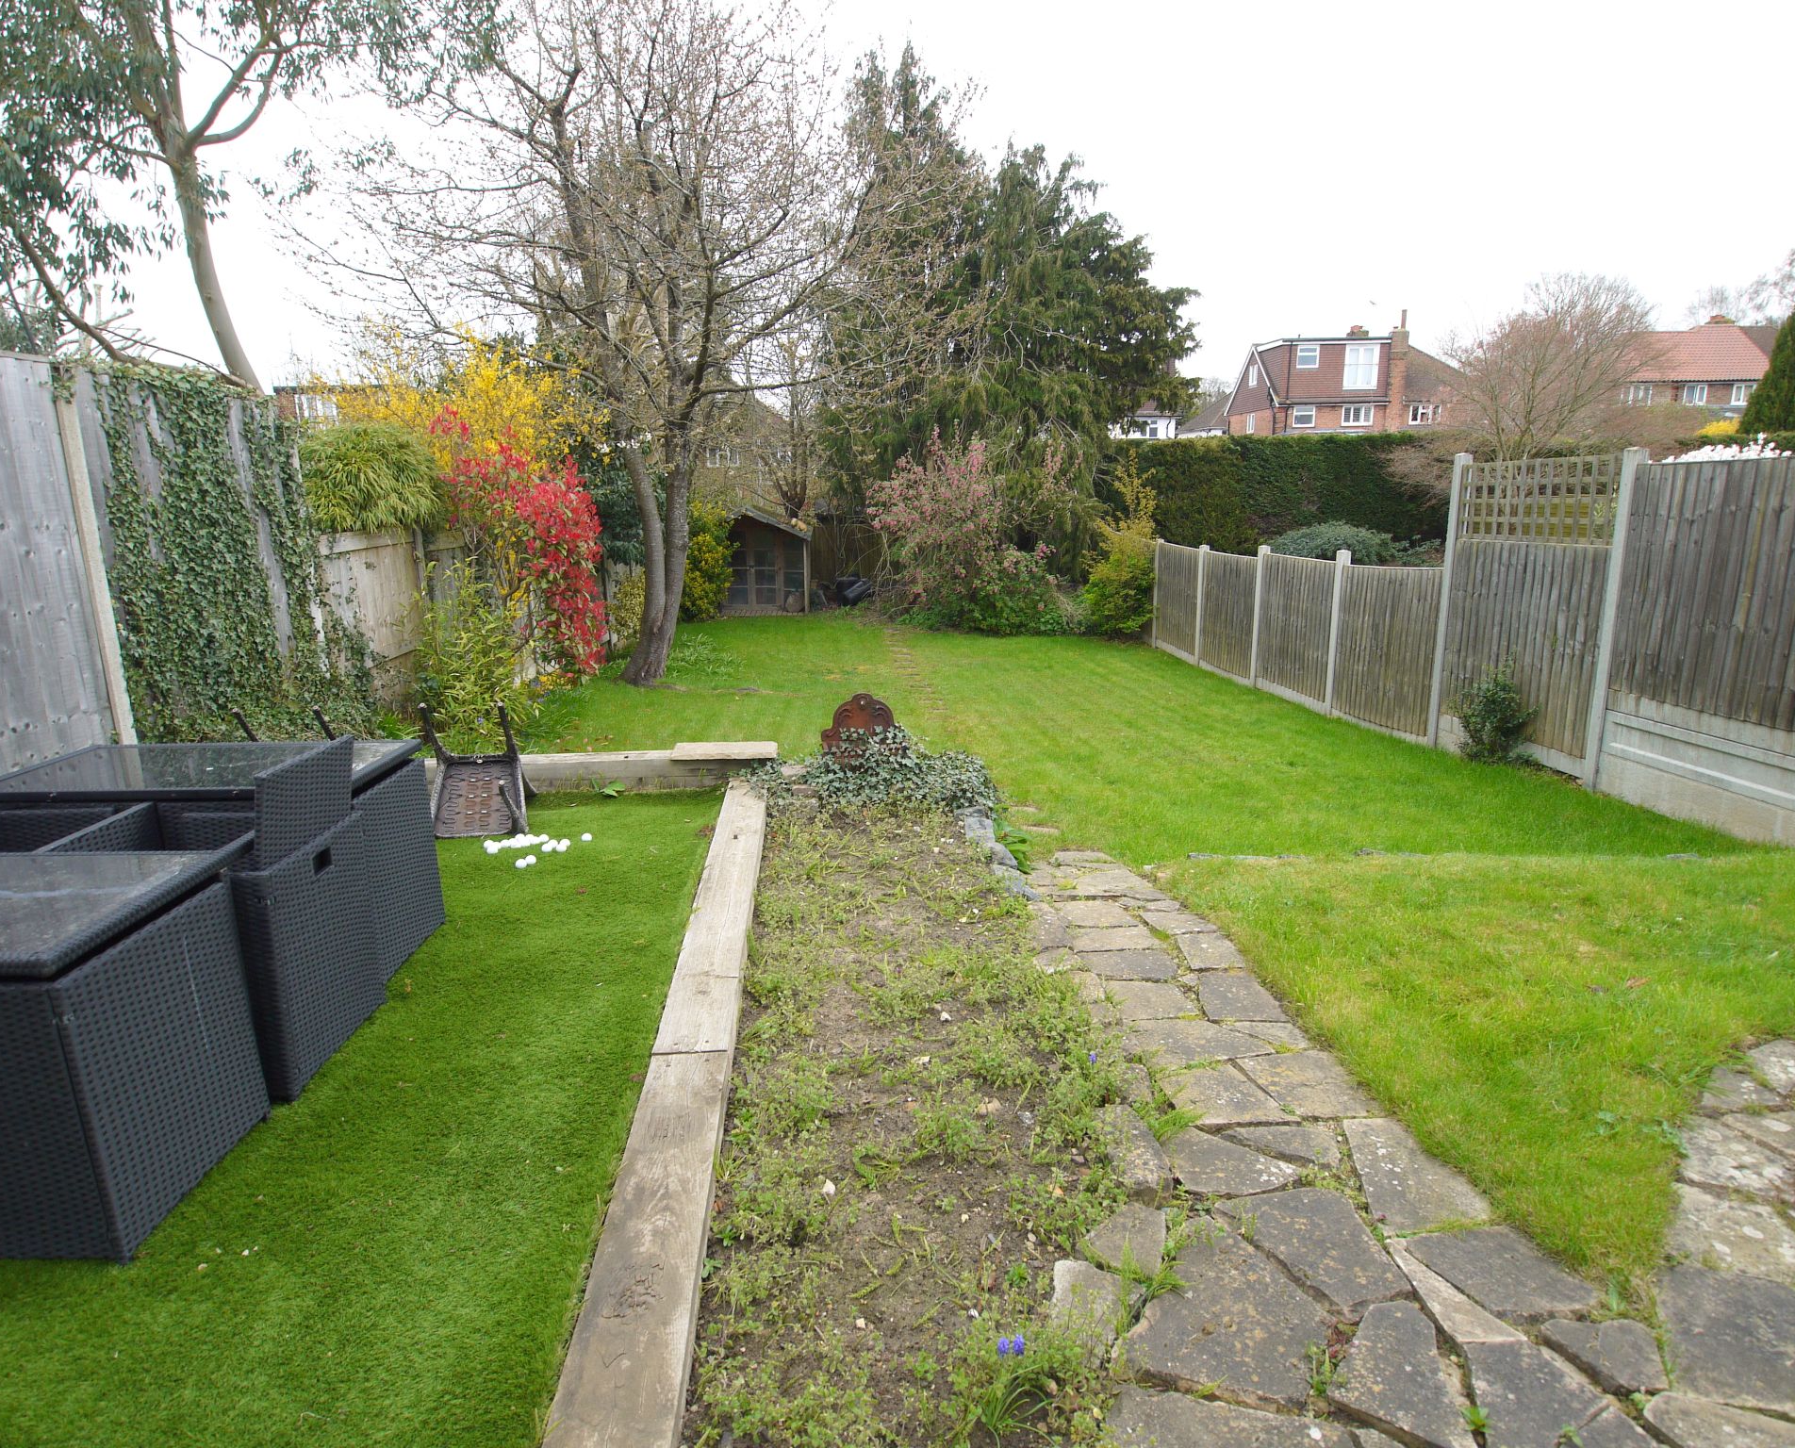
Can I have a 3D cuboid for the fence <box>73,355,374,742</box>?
[{"bbox_3d":[-3.522,-0.732,5.404,0.160,1.960,2.150,-2,12,-4],"label":"fence"}]

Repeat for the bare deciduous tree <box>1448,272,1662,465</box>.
[{"bbox_3d":[10.623,-4.540,16.766,3.400,5.502,3.300,6,14,31],"label":"bare deciduous tree"}]

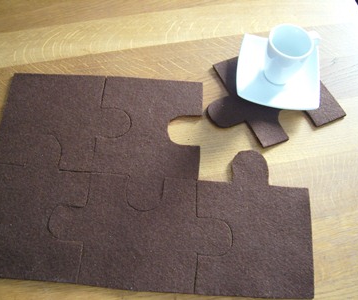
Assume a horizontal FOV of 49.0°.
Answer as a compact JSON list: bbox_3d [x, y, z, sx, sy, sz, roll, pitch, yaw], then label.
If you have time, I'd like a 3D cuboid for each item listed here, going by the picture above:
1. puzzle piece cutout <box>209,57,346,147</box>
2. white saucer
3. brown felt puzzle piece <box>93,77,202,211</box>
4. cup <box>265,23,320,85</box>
[{"bbox_3d":[0.124,-0.081,0.574,0.180,0.006,0.150,-22,69,-10],"label":"puzzle piece cutout"},{"bbox_3d":[0.147,-0.115,0.576,0.113,0.018,0.113,9,67,3],"label":"white saucer"},{"bbox_3d":[-0.043,-0.011,0.542,0.141,0.006,0.197,4,67,1],"label":"brown felt puzzle piece"},{"bbox_3d":[0.153,-0.130,0.549,0.072,0.069,0.059,-16,68,-7],"label":"cup"}]

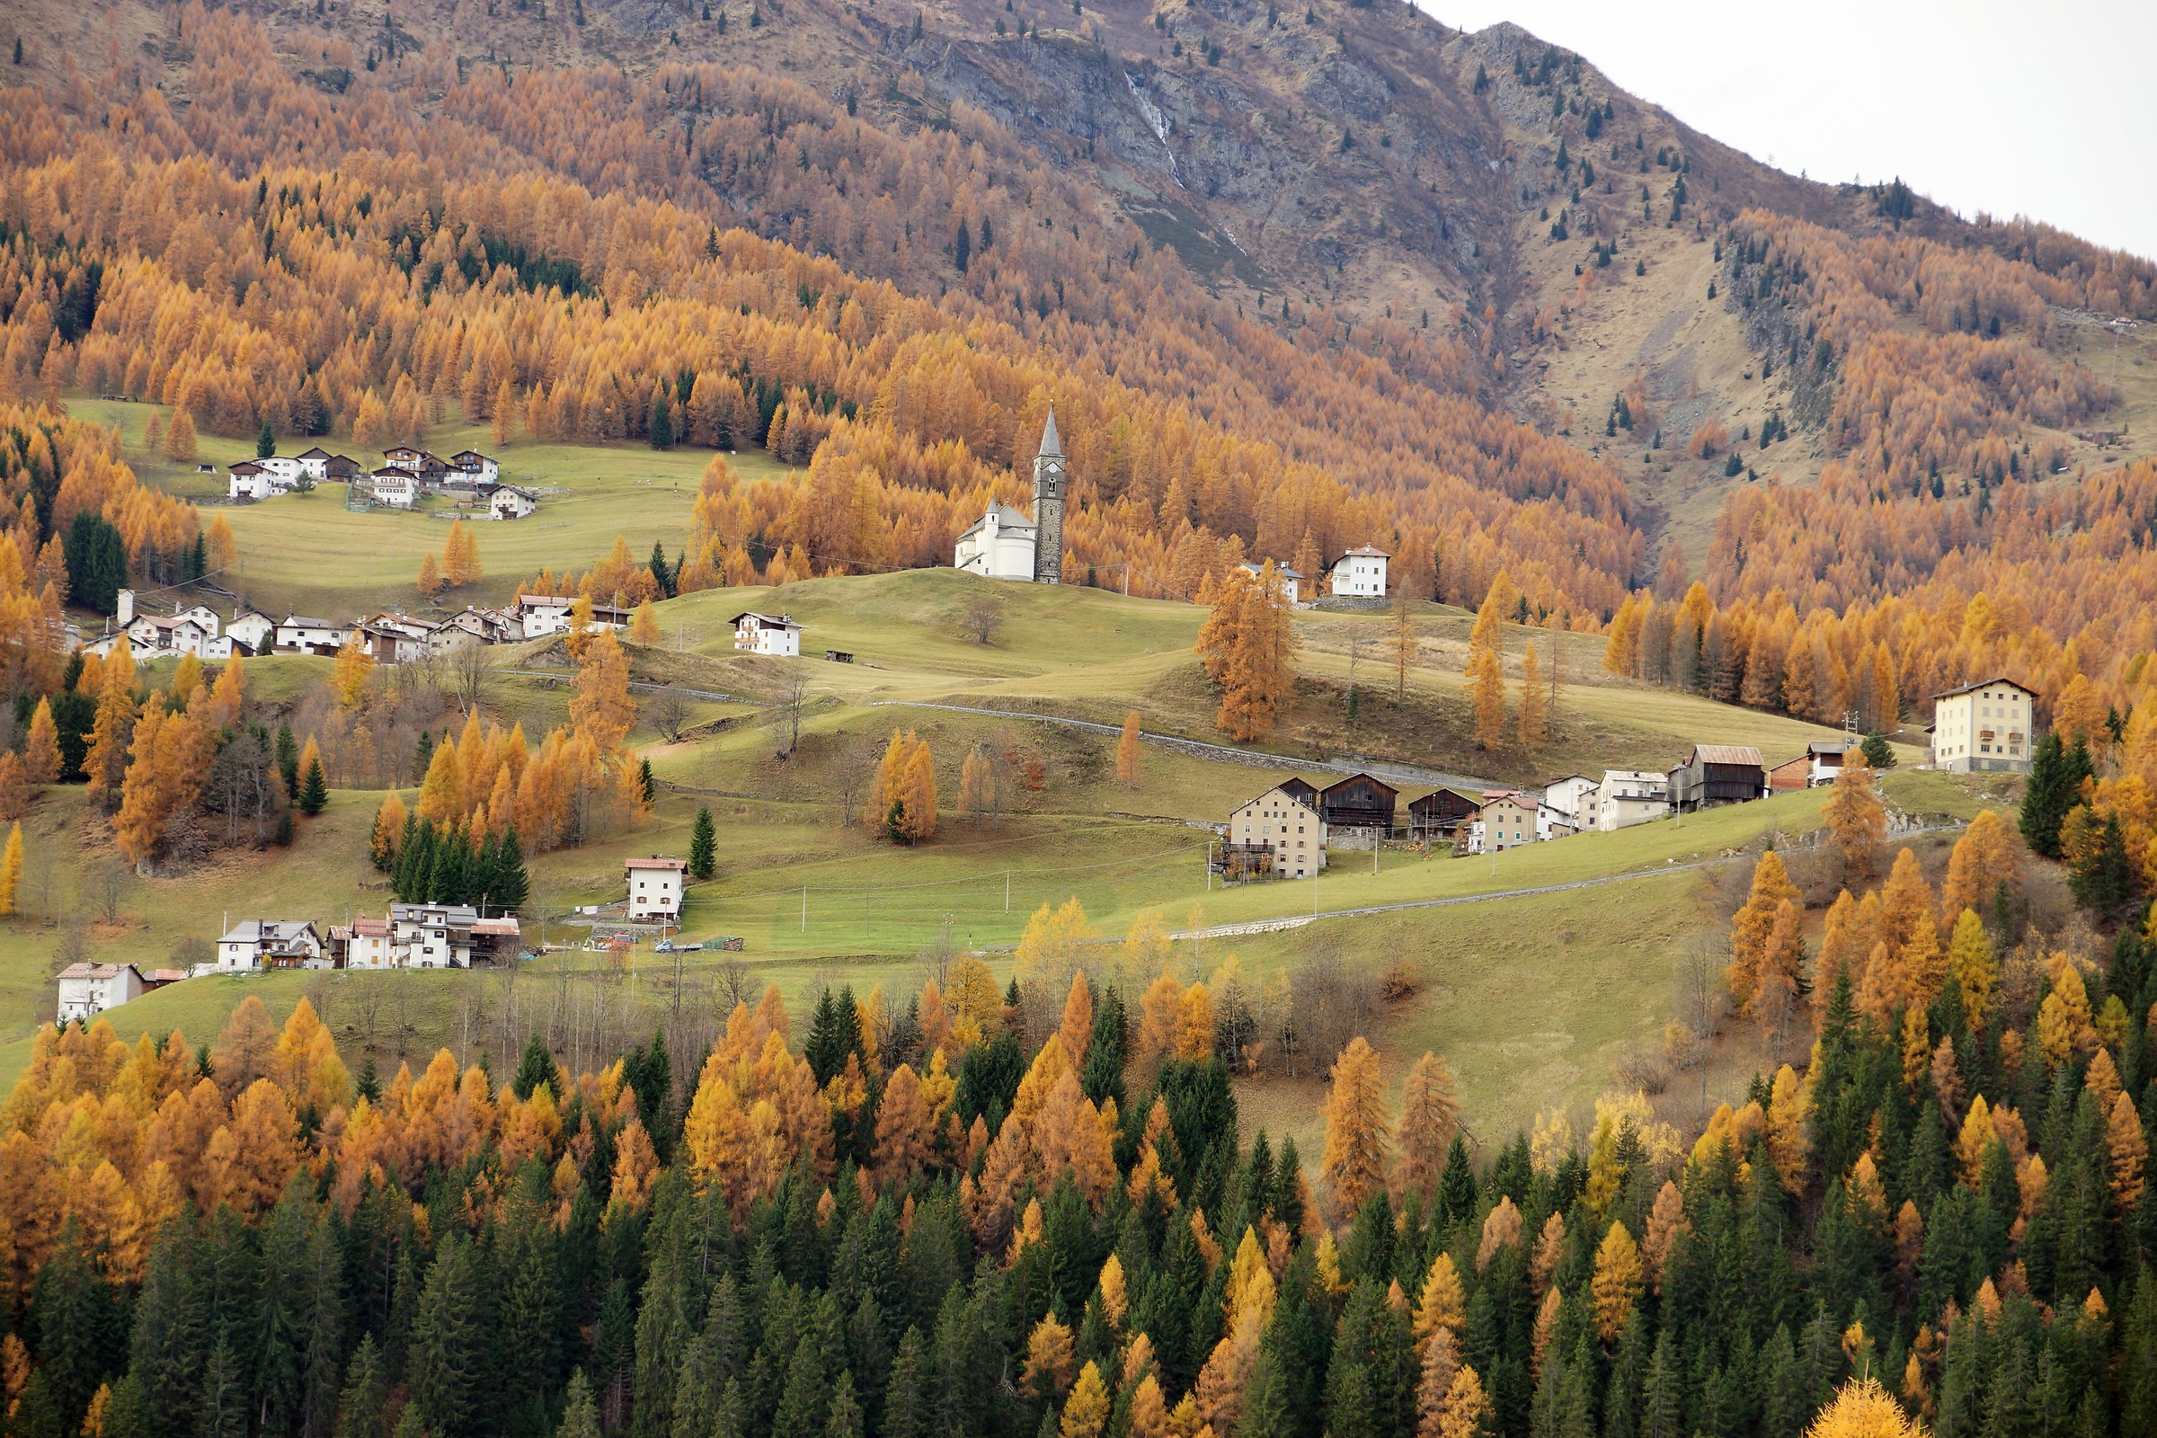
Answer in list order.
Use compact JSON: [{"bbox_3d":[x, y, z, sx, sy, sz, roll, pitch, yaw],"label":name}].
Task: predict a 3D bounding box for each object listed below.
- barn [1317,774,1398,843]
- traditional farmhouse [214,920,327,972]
[{"bbox_3d":[46.470,15.260,1045.000,12.400,12.000,11.500,0,-6,9],"label":"barn"},{"bbox_3d":[-132.800,37.340,1035.000,14.000,8.300,10.000,-4,-6,35],"label":"traditional farmhouse"}]

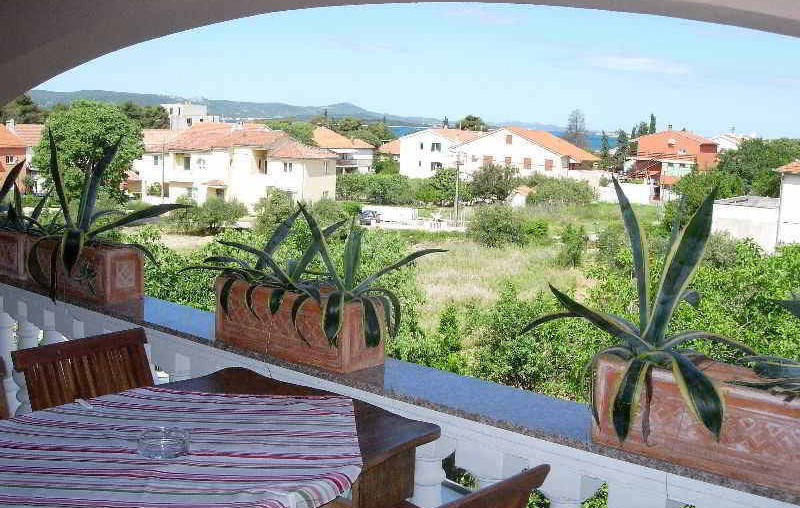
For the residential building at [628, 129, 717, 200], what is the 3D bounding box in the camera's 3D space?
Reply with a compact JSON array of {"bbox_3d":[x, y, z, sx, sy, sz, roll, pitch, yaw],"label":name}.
[{"bbox_3d":[39.665,-12.681,127.320,12.000,9.400,10.500,4,9,20],"label":"residential building"}]

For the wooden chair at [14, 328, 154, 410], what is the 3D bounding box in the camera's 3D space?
[{"bbox_3d":[-0.797,0.733,2.616,0.530,0.880,0.453,9,11,41],"label":"wooden chair"}]

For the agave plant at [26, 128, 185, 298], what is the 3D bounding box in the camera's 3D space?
[{"bbox_3d":[-1.080,-0.145,3.240,0.550,0.580,0.520,-1,9,-19],"label":"agave plant"}]

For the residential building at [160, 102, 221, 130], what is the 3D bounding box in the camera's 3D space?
[{"bbox_3d":[-57.218,-35.023,242.082,10.000,12.500,14.000,7,10,32],"label":"residential building"}]

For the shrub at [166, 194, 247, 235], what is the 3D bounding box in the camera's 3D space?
[{"bbox_3d":[-15.486,-3.353,70.280,6.300,3.000,4.800,0,9,-13],"label":"shrub"}]

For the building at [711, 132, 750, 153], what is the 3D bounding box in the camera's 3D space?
[{"bbox_3d":[69.924,-20.115,184.334,10.000,9.200,10.000,4,9,20],"label":"building"}]

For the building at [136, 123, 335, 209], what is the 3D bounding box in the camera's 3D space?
[{"bbox_3d":[-19.897,-10.649,107.363,21.500,8.800,10.000,4,9,20],"label":"building"}]

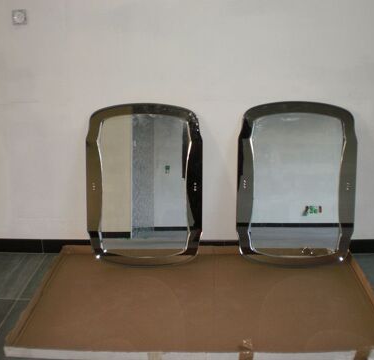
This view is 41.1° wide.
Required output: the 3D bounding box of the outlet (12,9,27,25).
[{"bbox_3d":[-0.760,-0.740,2.273,0.075,0.075,0.015,0,18,2],"label":"outlet"}]

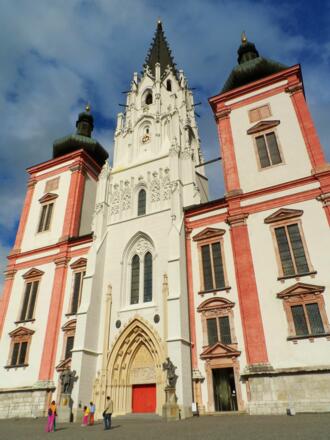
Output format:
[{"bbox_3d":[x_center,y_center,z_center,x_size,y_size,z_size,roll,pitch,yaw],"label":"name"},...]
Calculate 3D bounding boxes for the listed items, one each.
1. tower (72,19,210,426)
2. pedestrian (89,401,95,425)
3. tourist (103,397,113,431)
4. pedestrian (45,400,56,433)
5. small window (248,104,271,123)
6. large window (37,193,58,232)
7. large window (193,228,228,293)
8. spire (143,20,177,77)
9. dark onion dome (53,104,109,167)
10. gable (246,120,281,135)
[{"bbox_3d":[-1.583,-12.368,50.244,12.600,74.500,14.200,-14,-30,22],"label":"tower"},{"bbox_3d":[-5.398,14.255,22.500,0.500,1.520,0.360,4,-28,-11],"label":"pedestrian"},{"bbox_3d":[-3.457,11.920,18.839,0.550,1.740,0.380,11,-32,-21],"label":"tourist"},{"bbox_3d":[-7.096,12.456,19.349,0.550,1.630,0.400,3,-30,-7],"label":"pedestrian"},{"bbox_3d":[11.637,-13.133,37.475,2.500,2.050,0.300,-14,-30,22],"label":"small window"},{"bbox_3d":[-18.819,-1.267,48.087,4.100,7.200,0.500,-14,-30,22],"label":"large window"},{"bbox_3d":[4.896,3.981,32.400,3.850,7.200,0.500,-14,-30,22],"label":"large window"},{"bbox_3d":[-1.061,-36.262,64.388,7.300,19.500,7.300,-14,-30,22],"label":"spire"},{"bbox_3d":[-19.420,-19.336,72.312,12.600,22.800,12.600,-14,-32,20],"label":"dark onion dome"},{"bbox_3d":[11.631,-11.467,36.450,3.850,1.200,0.550,-14,-30,22],"label":"gable"}]

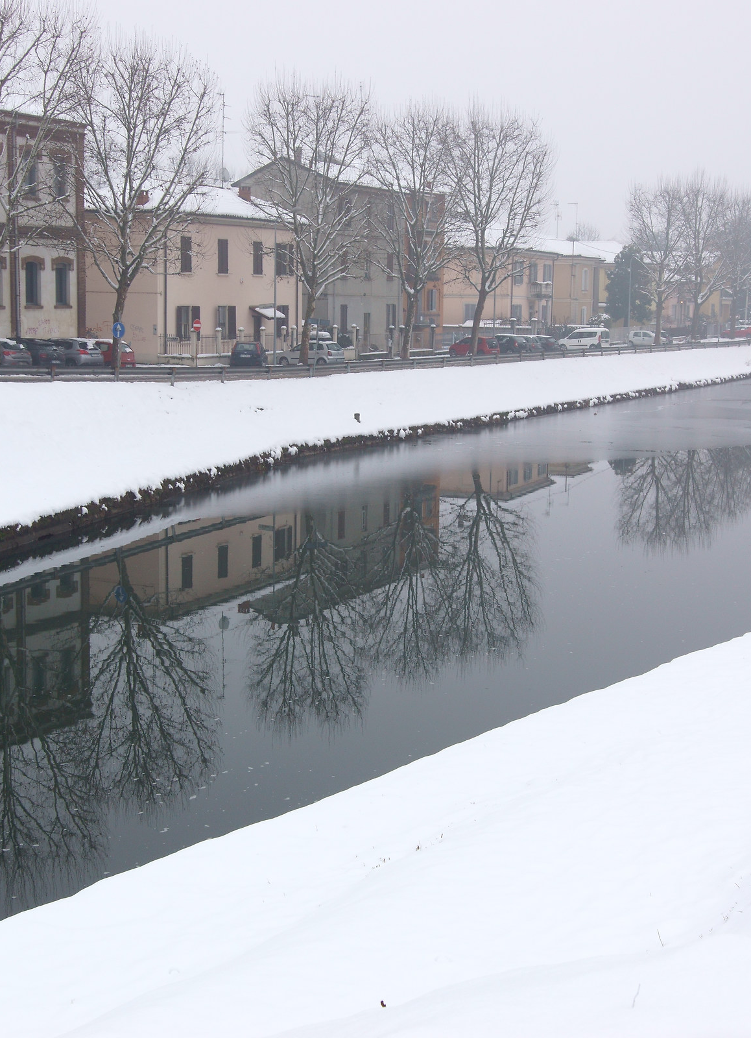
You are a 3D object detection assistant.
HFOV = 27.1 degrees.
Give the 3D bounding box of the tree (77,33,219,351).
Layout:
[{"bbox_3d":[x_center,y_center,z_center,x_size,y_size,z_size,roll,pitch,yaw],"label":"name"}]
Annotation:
[{"bbox_3d":[-10.344,-13.925,69.500,6.500,15.100,6.500,0,8,-9],"label":"tree"}]

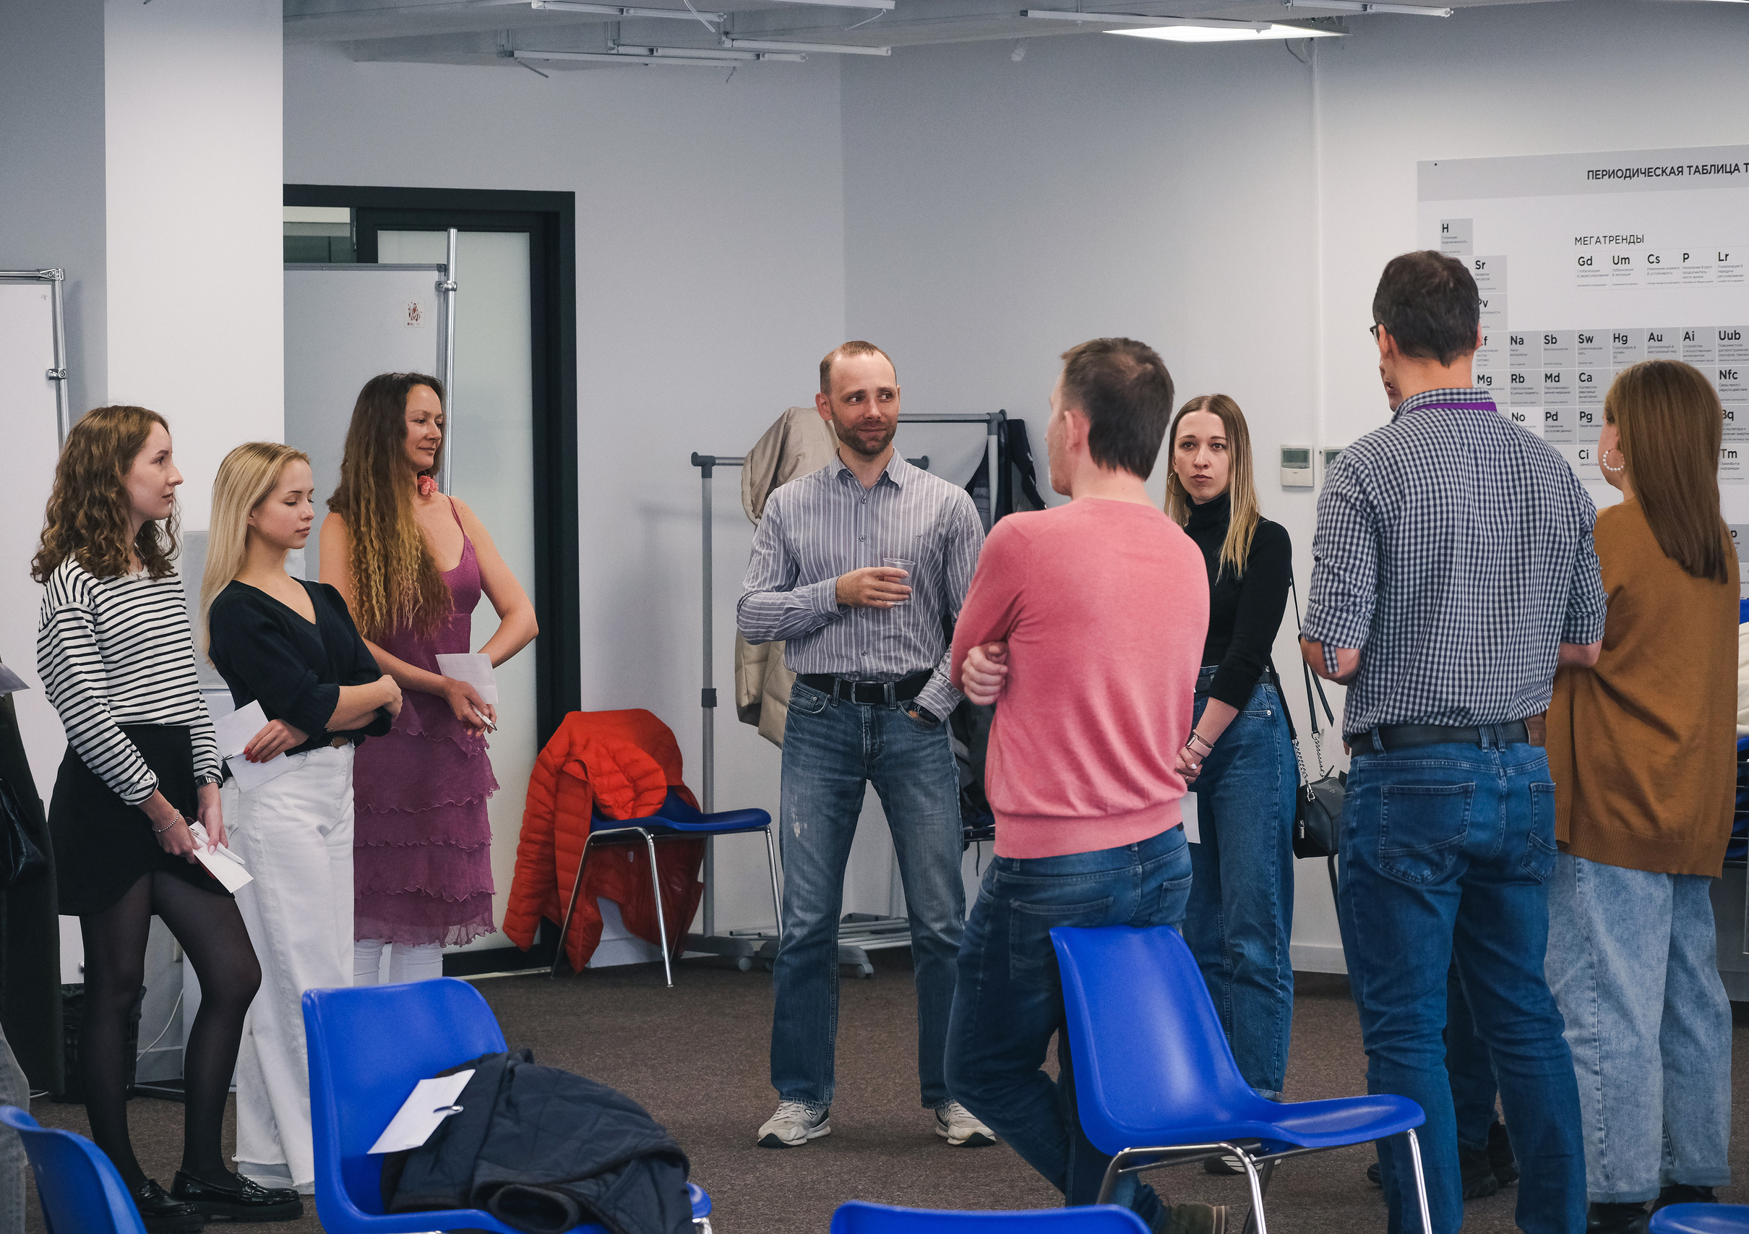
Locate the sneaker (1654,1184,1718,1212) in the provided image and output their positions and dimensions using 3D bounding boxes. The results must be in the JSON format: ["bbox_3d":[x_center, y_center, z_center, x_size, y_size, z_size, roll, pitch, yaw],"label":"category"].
[{"bbox_3d":[1.594,1.129,10.617,0.100,0.120,0.260,-1,2,-19],"label":"sneaker"}]

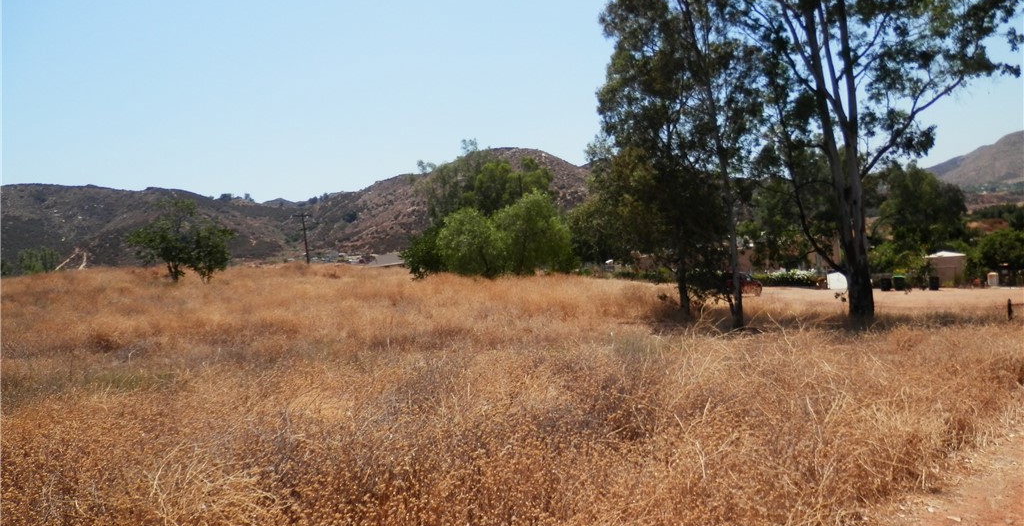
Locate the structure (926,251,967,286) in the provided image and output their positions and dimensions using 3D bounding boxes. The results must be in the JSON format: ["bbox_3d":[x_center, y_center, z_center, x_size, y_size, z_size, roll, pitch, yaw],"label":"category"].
[{"bbox_3d":[35.840,0.540,61.000,3.400,2.900,3.200,0,0,17],"label":"structure"}]

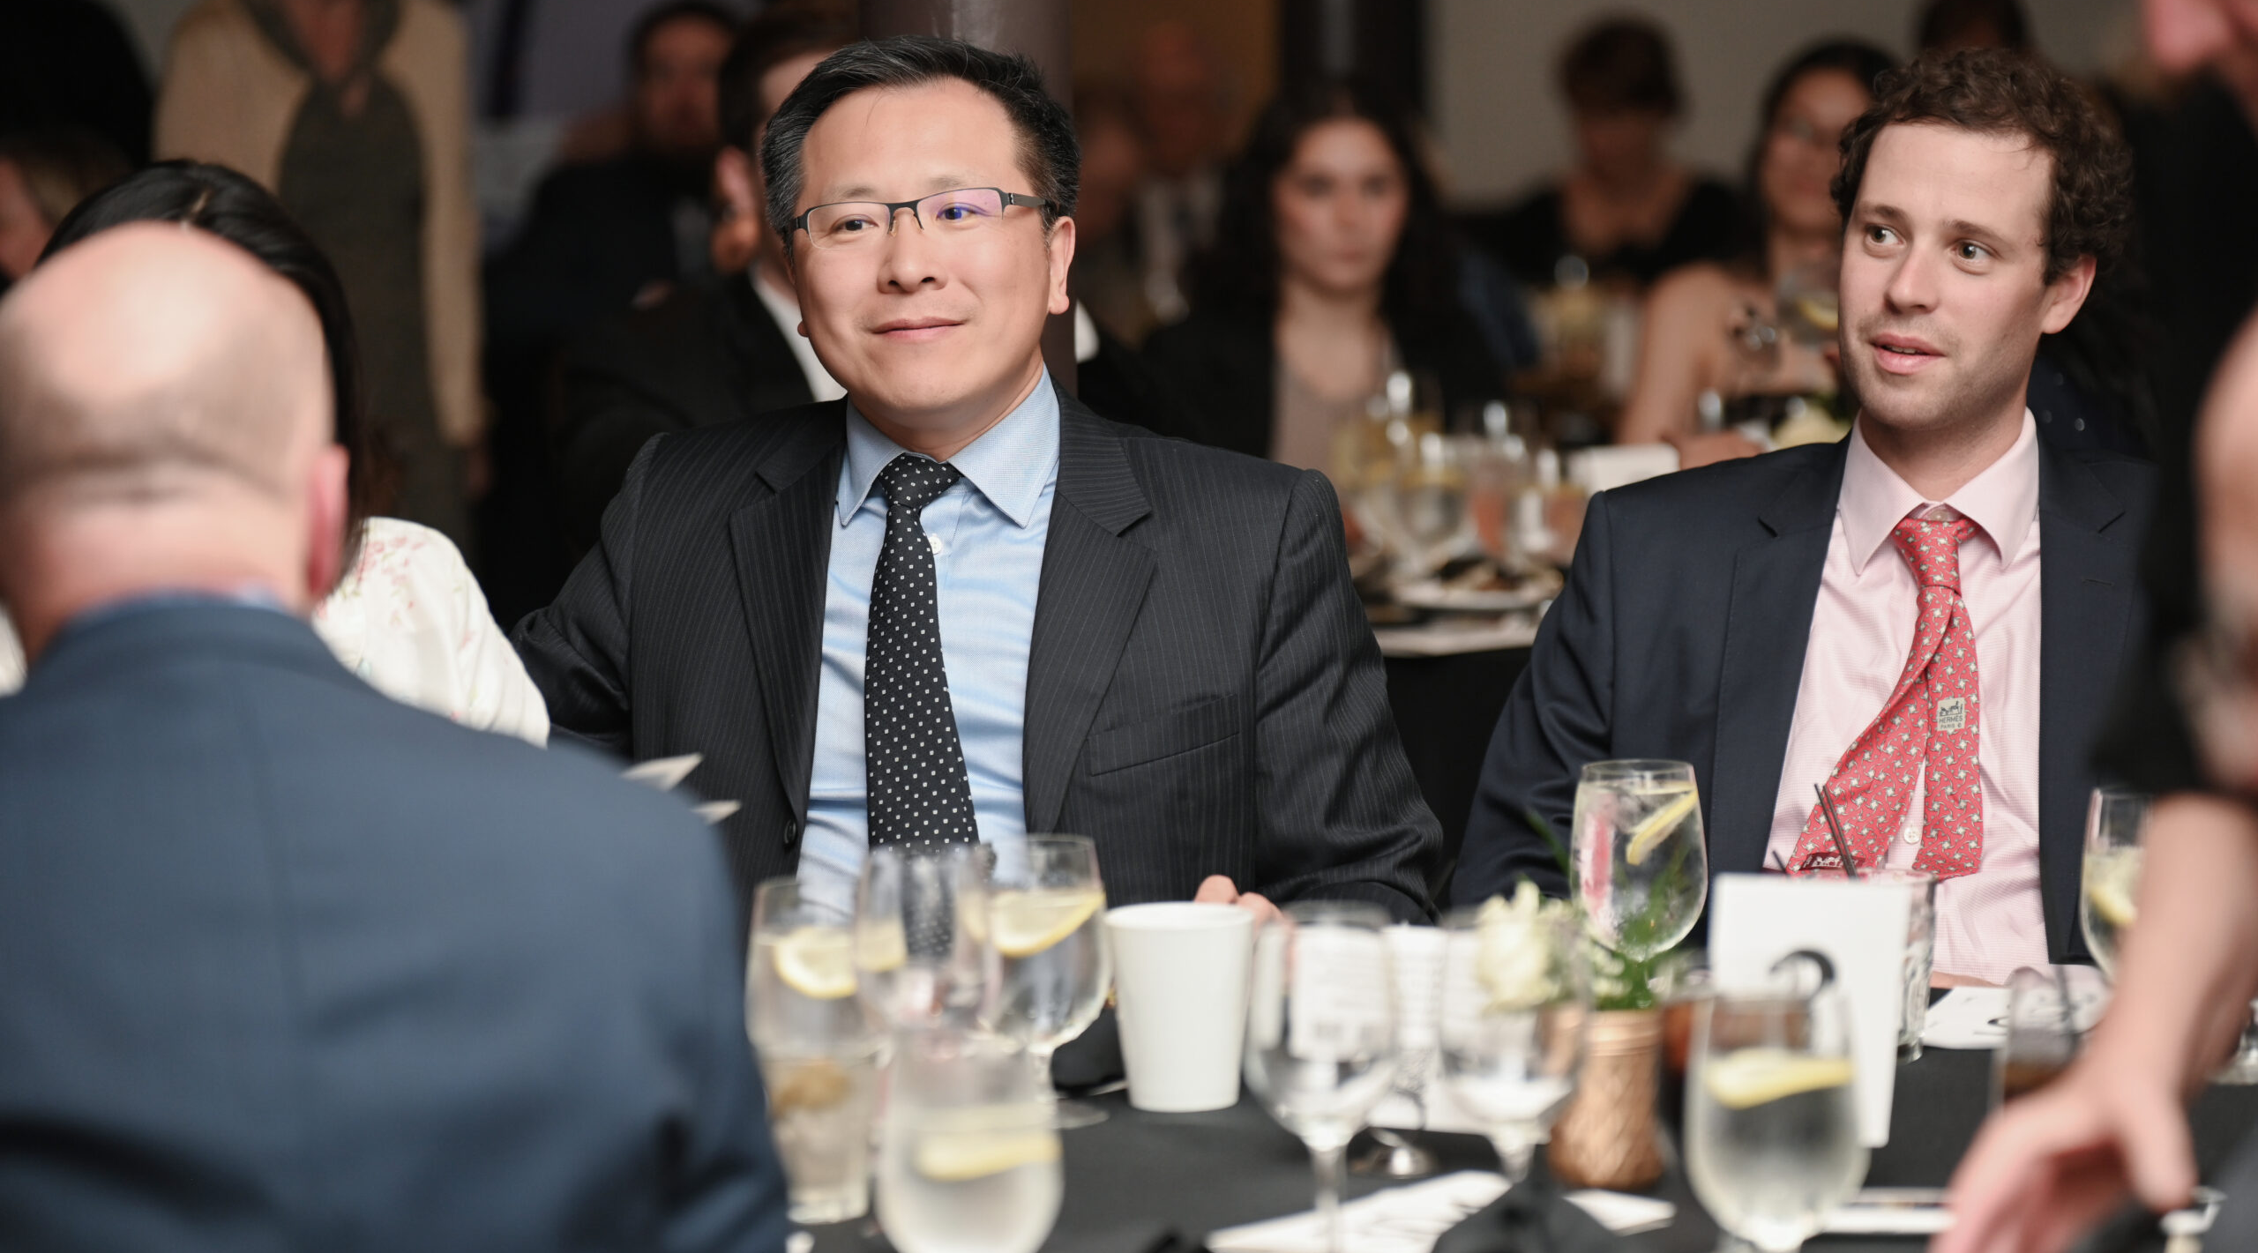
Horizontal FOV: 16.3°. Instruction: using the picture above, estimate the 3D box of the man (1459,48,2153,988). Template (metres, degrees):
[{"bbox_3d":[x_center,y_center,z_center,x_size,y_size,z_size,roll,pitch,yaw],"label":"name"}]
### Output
[{"bbox_3d":[0.497,0.314,4.836,0.580,1.322,0.800,-1,6,5],"label":"man"}]

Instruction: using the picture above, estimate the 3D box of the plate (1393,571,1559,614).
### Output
[{"bbox_3d":[0.335,-0.032,7.600,0.165,0.025,0.165,-1,6,0],"label":"plate"}]

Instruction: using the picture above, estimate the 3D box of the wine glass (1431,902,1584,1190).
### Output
[{"bbox_3d":[0.188,0.233,3.877,0.075,0.183,0.075,-1,6,0],"label":"wine glass"}]

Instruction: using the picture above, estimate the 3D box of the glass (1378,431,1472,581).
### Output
[{"bbox_3d":[0.264,-0.100,7.049,0.080,0.149,0.080,0,6,0],"label":"glass"}]

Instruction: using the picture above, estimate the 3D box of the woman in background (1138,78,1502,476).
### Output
[{"bbox_3d":[0.206,0.034,7.998,0.480,1.180,0.700,-1,6,-8],"label":"woman in background"}]

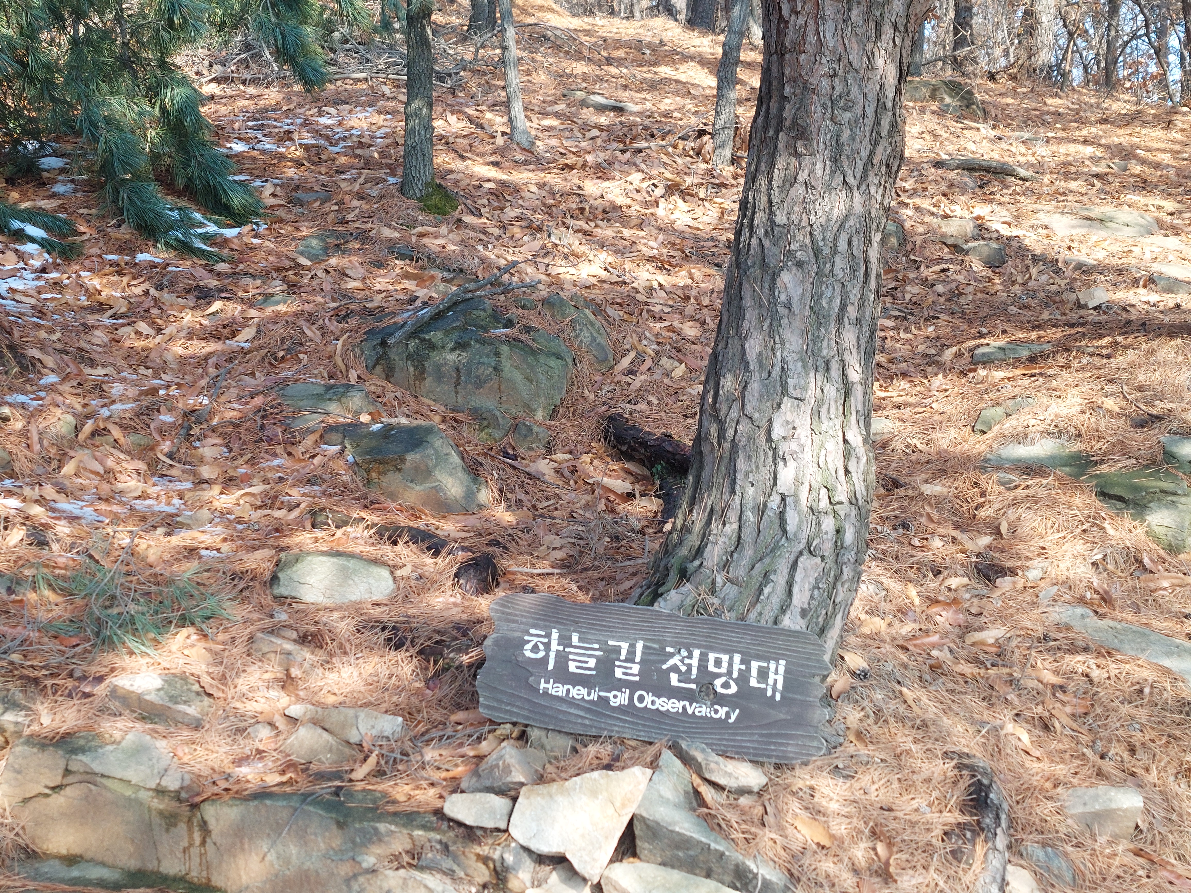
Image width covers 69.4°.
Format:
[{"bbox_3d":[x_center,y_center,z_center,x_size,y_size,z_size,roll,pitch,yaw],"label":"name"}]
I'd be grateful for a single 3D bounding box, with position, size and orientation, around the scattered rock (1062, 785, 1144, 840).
[{"bbox_3d":[1.031,0.745,1.752,0.130,0.060,0.090,3,15,6],"label":"scattered rock"}]

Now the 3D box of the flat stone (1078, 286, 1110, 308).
[{"bbox_3d":[2.610,-0.783,4.508,0.130,0.100,0.090,3,15,8],"label":"flat stone"}]

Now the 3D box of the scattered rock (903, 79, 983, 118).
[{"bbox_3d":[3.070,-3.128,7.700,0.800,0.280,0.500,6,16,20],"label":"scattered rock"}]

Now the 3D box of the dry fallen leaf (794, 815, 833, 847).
[{"bbox_3d":[0.482,0.852,1.905,0.090,0.015,0.047,24,41,31],"label":"dry fallen leaf"}]

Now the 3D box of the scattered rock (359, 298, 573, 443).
[{"bbox_3d":[-0.451,-0.310,3.098,0.648,0.441,0.519,6,14,21],"label":"scattered rock"}]

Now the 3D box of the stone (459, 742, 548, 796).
[{"bbox_3d":[-0.216,0.763,2.030,0.190,0.090,0.140,0,15,0],"label":"stone"}]

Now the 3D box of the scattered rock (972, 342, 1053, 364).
[{"bbox_3d":[1.861,-0.421,3.863,0.310,0.070,0.160,4,19,8],"label":"scattered rock"}]

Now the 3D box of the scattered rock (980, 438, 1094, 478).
[{"bbox_3d":[1.553,0.037,3.031,0.360,0.075,0.200,5,19,9],"label":"scattered rock"}]

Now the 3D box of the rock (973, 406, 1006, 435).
[{"bbox_3d":[1.522,-0.099,3.330,0.160,0.060,0.090,-17,31,-30],"label":"rock"}]

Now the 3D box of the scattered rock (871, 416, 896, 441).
[{"bbox_3d":[1.035,-0.067,3.161,0.112,0.071,0.089,2,15,5],"label":"scattered rock"}]

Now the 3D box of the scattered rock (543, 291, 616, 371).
[{"bbox_3d":[-0.078,-0.484,3.614,0.230,0.220,0.340,-5,22,-17],"label":"scattered rock"}]

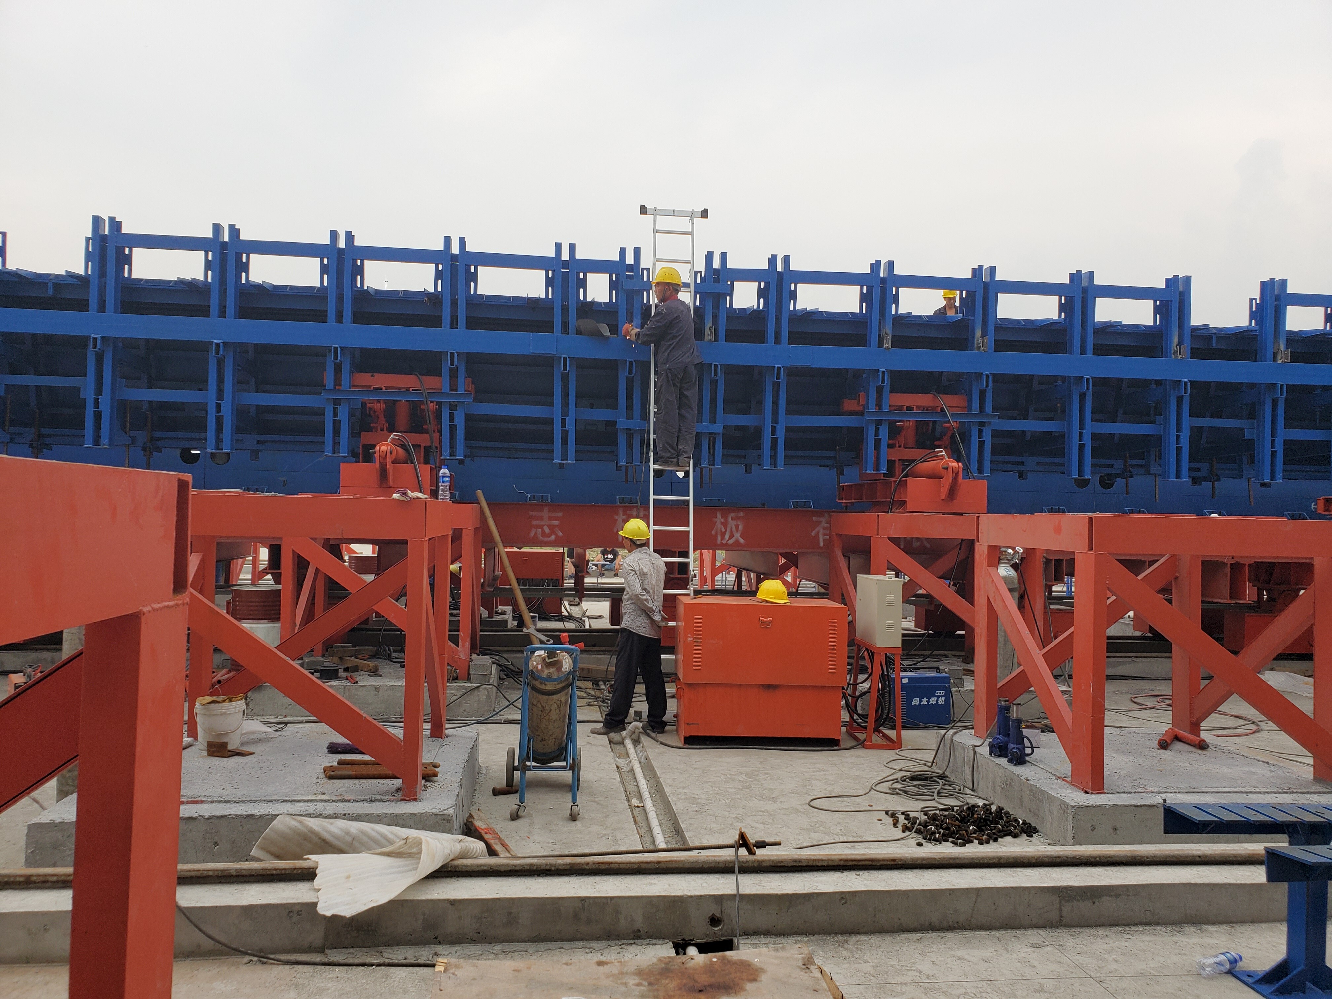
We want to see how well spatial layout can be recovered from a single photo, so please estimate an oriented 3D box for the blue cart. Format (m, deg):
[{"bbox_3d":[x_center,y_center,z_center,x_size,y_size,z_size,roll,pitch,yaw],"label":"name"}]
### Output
[{"bbox_3d":[-0.722,1.330,6.030,0.450,0.980,0.800,1,-1,-5],"label":"blue cart"}]

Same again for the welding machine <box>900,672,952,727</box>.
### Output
[{"bbox_3d":[2.172,1.697,8.704,0.522,0.515,0.300,1,-1,-7],"label":"welding machine"}]

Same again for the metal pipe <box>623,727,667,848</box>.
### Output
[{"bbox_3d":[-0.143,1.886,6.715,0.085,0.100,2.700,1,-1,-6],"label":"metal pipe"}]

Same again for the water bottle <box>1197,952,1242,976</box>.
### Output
[{"bbox_3d":[2.108,1.761,3.792,0.220,0.070,0.070,2,-1,-29],"label":"water bottle"}]

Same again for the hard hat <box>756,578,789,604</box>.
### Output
[{"bbox_3d":[0.857,0.712,7.946,0.280,0.150,0.220,1,-1,23],"label":"hard hat"}]

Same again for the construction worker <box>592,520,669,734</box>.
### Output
[{"bbox_3d":[-0.269,0.999,7.970,0.500,1.700,0.500,1,-1,42],"label":"construction worker"}]

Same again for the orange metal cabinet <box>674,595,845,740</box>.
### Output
[{"bbox_3d":[0.745,1.335,7.910,1.250,1.070,0.670,1,-1,-5],"label":"orange metal cabinet"}]

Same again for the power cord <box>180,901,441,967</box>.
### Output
[{"bbox_3d":[-1.346,1.606,3.708,0.985,0.214,0.177,1,-1,-7],"label":"power cord"}]

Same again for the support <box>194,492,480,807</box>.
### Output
[{"bbox_3d":[-2.201,0.788,5.962,1.654,1.572,1.558,1,-1,-7],"label":"support"}]

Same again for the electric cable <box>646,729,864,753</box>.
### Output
[{"bbox_3d":[0.655,1.849,7.690,1.720,0.040,0.630,1,-1,-4],"label":"electric cable"}]

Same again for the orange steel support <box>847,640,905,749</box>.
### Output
[{"bbox_3d":[1.625,1.509,7.909,0.290,0.770,0.620,1,-1,-6],"label":"orange steel support"}]

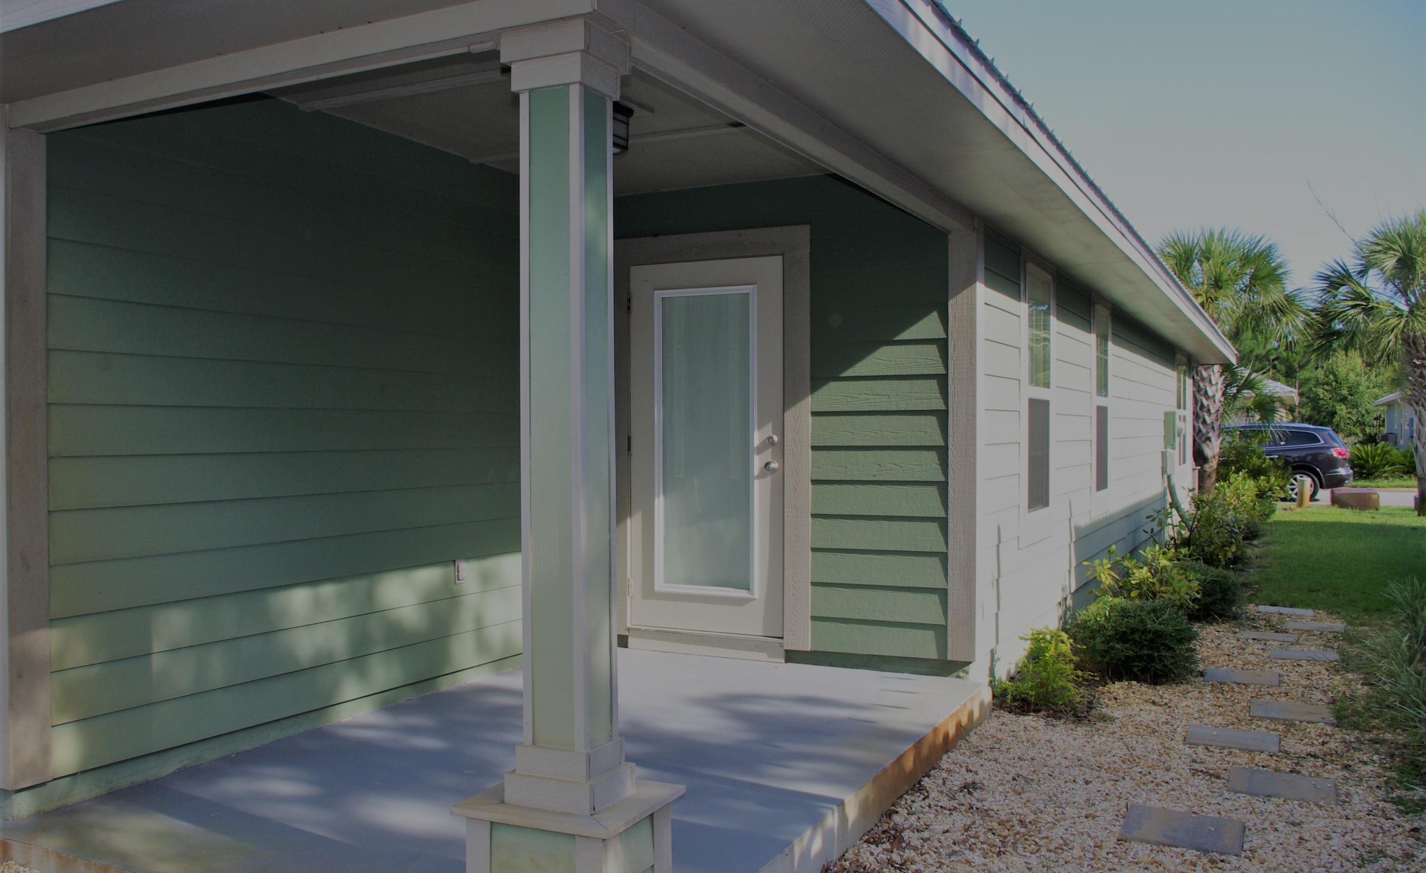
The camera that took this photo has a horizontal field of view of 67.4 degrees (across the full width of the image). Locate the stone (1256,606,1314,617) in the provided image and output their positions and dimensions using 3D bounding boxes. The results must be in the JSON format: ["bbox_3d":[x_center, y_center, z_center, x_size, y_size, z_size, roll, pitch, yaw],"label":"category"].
[{"bbox_3d":[4.500,1.390,8.390,0.400,0.050,0.380,0,0,29],"label":"stone"}]

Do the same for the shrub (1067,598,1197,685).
[{"bbox_3d":[2.490,1.165,6.330,0.700,0.420,0.700,0,0,29],"label":"shrub"}]

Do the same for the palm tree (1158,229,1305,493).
[{"bbox_3d":[8.850,-1.000,18.500,2.800,5.100,2.800,0,0,29],"label":"palm tree"}]

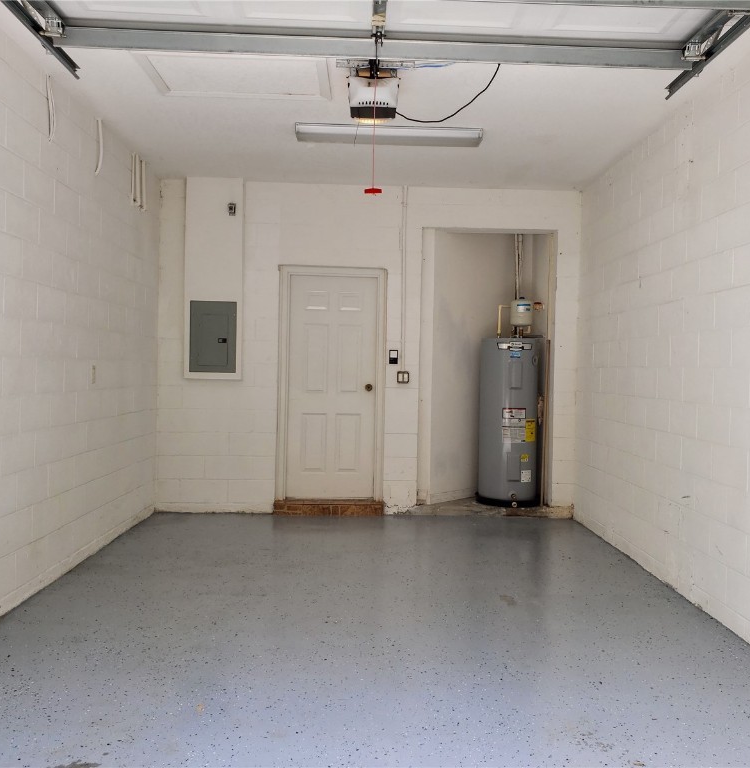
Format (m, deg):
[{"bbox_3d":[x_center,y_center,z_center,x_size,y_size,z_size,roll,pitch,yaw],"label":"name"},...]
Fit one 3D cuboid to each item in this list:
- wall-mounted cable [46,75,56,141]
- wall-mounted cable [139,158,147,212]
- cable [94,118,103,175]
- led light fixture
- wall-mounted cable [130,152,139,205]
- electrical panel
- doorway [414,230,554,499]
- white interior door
[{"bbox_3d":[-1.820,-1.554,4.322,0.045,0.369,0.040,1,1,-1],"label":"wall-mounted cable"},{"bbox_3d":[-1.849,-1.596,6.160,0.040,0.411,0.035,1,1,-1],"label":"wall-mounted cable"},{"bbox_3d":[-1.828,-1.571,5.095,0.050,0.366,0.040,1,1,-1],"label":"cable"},{"bbox_3d":[0.096,-1.673,5.197,1.230,0.075,0.230,1,1,-1],"label":"led light fixture"},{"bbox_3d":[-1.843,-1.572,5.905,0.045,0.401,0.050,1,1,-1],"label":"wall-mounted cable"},{"bbox_3d":[-1.395,-0.403,6.634,0.400,0.615,0.060,1,1,-1],"label":"electrical panel"},{"bbox_3d":[0.989,-0.140,6.854,1.200,2.430,0.180,1,1,-1],"label":"doorway"},{"bbox_3d":[-0.378,0.033,6.847,0.810,2.020,0.050,1,1,-1],"label":"white interior door"}]

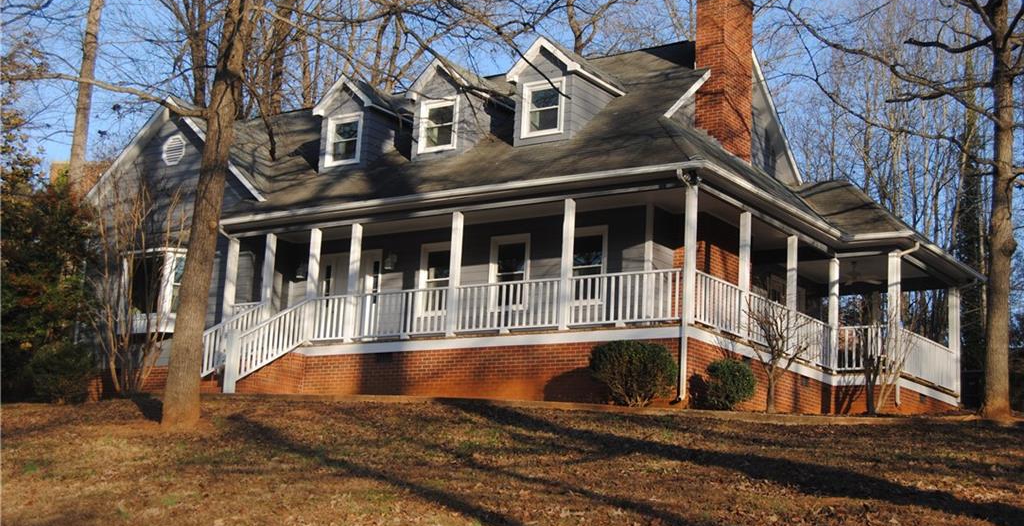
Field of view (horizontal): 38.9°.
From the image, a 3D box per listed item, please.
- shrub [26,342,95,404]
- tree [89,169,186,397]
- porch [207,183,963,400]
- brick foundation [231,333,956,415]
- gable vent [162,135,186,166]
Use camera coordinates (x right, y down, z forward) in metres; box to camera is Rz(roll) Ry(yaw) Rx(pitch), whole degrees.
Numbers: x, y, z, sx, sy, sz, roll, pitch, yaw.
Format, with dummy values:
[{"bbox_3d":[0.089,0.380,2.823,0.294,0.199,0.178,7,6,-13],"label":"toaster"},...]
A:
[{"bbox_3d":[-9.708,2.354,31.208,1.420,1.320,1.400,-5,-14,34],"label":"shrub"},{"bbox_3d":[-7.820,0.406,30.224,2.150,4.750,2.100,-5,-14,34],"label":"tree"},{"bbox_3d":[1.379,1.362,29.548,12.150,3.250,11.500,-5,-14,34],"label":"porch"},{"bbox_3d":[2.106,2.761,28.630,9.980,1.120,11.500,-5,-14,34],"label":"brick foundation"},{"bbox_3d":[-7.529,-2.519,32.257,0.680,0.680,0.070,-5,-14,34],"label":"gable vent"}]

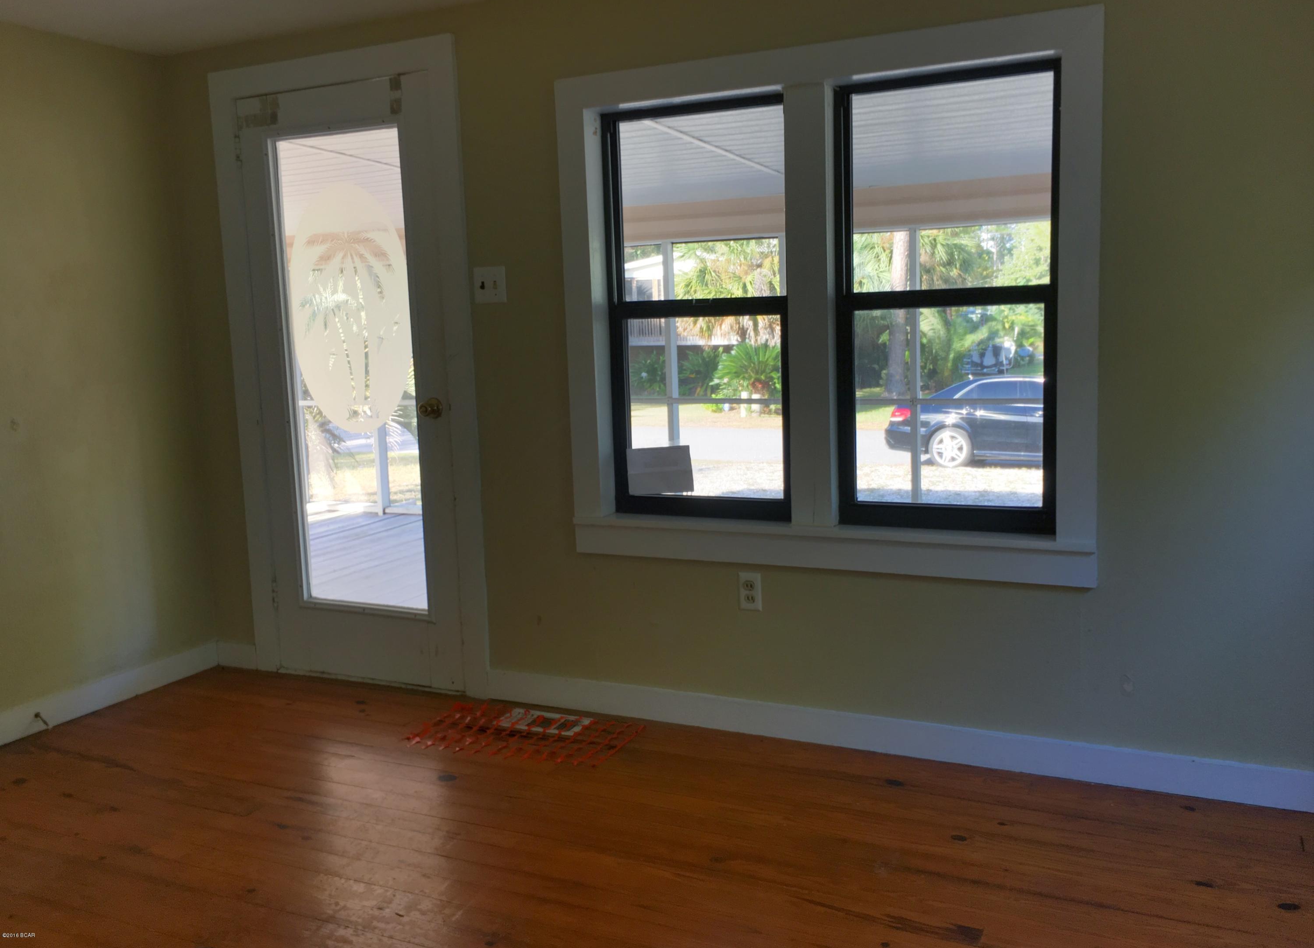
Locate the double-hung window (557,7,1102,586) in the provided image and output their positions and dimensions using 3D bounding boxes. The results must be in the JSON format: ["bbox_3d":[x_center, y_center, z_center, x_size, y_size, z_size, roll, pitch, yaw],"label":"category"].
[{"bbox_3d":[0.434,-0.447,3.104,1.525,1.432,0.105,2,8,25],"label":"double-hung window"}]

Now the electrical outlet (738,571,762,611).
[{"bbox_3d":[0.277,0.347,3.256,0.072,0.113,0.010,2,8,25],"label":"electrical outlet"}]

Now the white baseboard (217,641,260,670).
[{"bbox_3d":[-1.580,0.682,4.154,0.191,0.098,0.018,2,8,25],"label":"white baseboard"}]

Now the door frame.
[{"bbox_3d":[-1.042,-0.325,3.802,1.026,2.140,0.100,2,8,25],"label":"door frame"}]

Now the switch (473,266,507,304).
[{"bbox_3d":[-0.524,-0.599,3.487,0.119,0.112,0.013,2,8,25],"label":"switch"}]

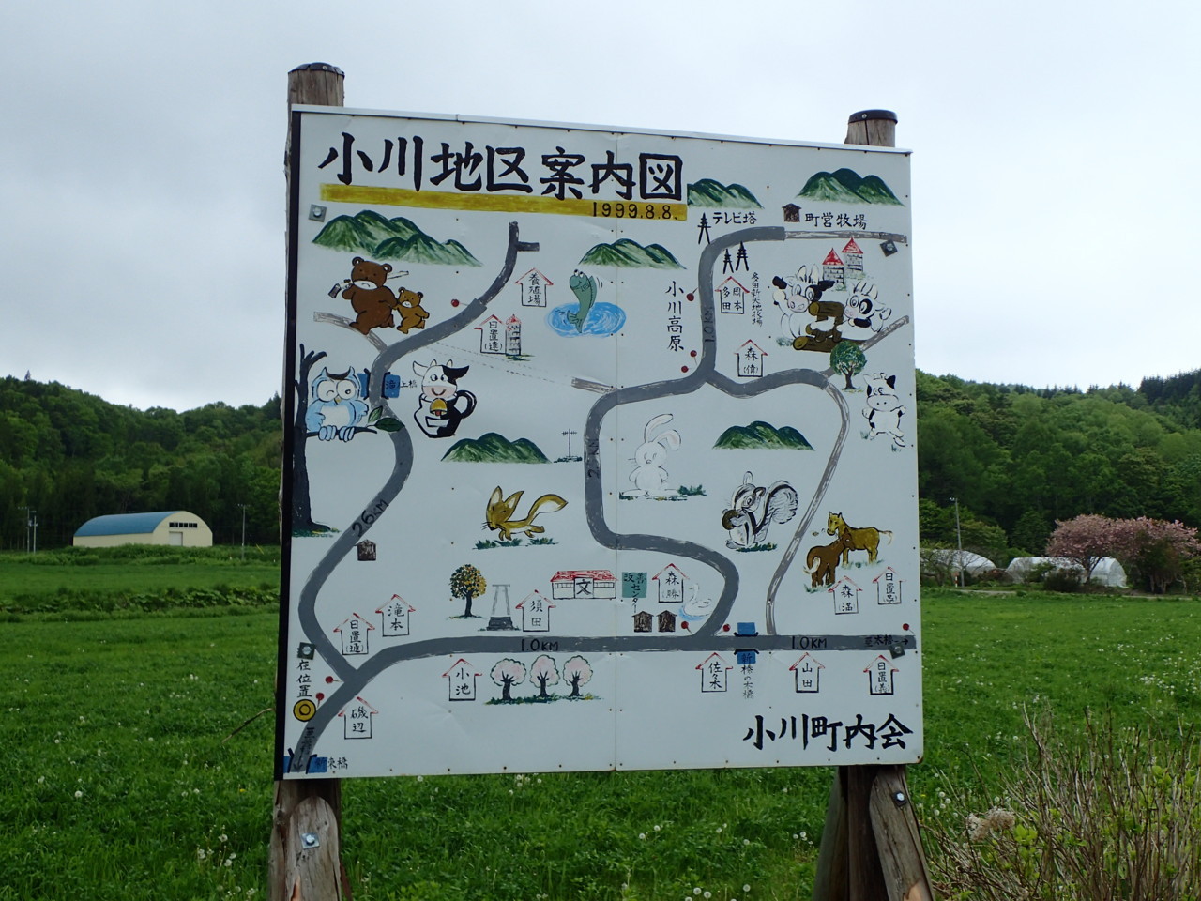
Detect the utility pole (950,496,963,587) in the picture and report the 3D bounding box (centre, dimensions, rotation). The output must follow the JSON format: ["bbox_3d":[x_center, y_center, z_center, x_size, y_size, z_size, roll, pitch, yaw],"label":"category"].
[{"bbox_3d":[38.775,10.005,150.481,0.700,9.639,0.350,-3,-6,0],"label":"utility pole"}]

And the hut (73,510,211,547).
[{"bbox_3d":[-82.999,14.949,251.551,27.493,6.889,11.714,-5,-8,42],"label":"hut"}]

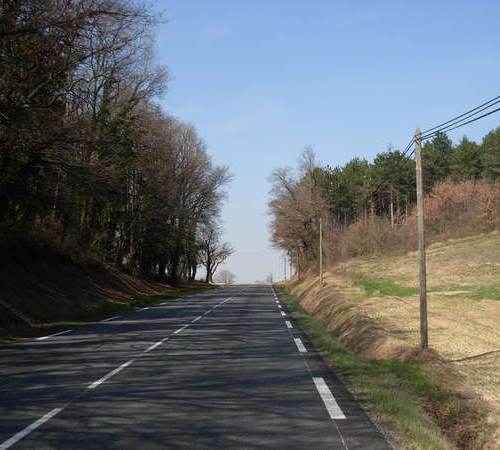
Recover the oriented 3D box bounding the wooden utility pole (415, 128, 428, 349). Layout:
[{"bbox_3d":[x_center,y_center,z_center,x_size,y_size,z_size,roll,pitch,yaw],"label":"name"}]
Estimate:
[{"bbox_3d":[4.988,0.338,19.140,0.200,6.400,0.200,0,-5,0],"label":"wooden utility pole"}]

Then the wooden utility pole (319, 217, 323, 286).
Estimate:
[{"bbox_3d":[6.652,2.485,61.238,0.200,6.400,0.200,0,-5,0],"label":"wooden utility pole"}]

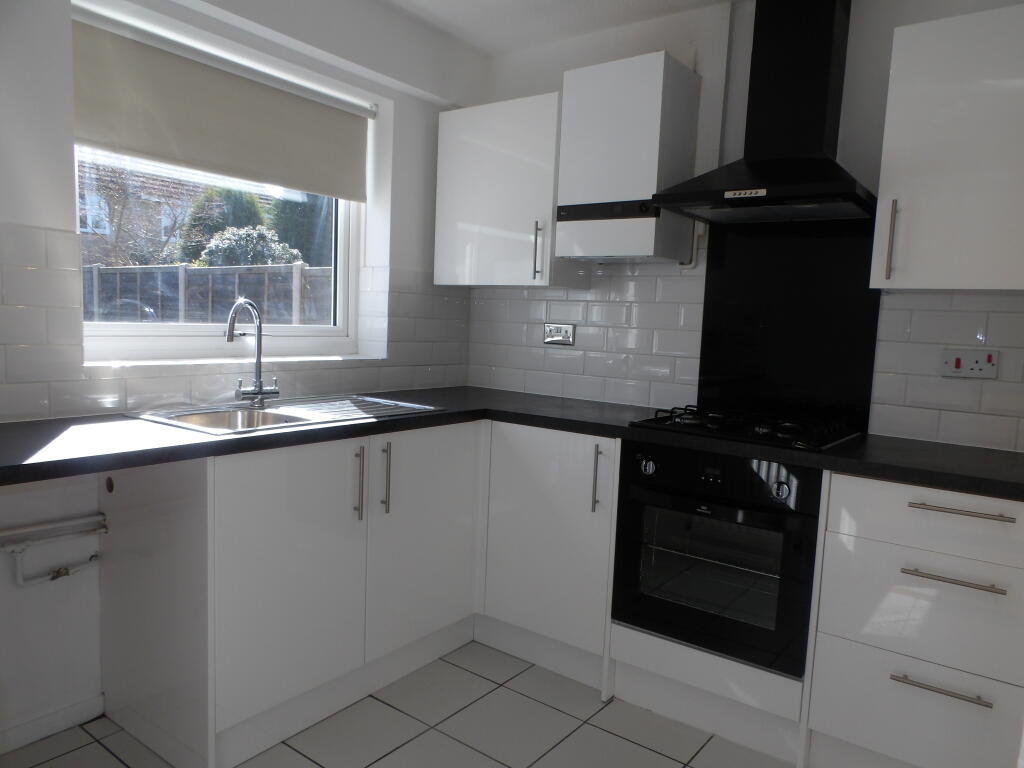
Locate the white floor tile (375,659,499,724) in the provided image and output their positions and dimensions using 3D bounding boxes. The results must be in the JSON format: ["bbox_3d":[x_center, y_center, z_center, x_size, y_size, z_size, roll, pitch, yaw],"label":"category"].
[{"bbox_3d":[-0.261,1.026,2.377,0.303,0.010,0.333,6,7,36],"label":"white floor tile"}]

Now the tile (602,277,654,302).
[{"bbox_3d":[0.486,-0.376,2.842,0.200,0.100,0.009,6,7,36],"label":"tile"}]

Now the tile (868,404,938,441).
[{"bbox_3d":[1.258,0.121,2.276,0.200,0.100,0.009,6,6,37],"label":"tile"}]

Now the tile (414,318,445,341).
[{"bbox_3d":[-0.364,-0.235,3.158,0.009,0.100,0.200,6,6,37],"label":"tile"}]

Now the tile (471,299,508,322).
[{"bbox_3d":[-0.092,-0.335,3.270,0.205,0.100,0.009,6,7,36],"label":"tile"}]

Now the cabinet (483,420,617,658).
[{"bbox_3d":[0.282,0.494,2.655,0.500,0.720,0.569,6,7,36],"label":"cabinet"}]

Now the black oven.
[{"bbox_3d":[0.722,0.477,2.274,0.597,0.588,0.555,6,6,37],"label":"black oven"}]

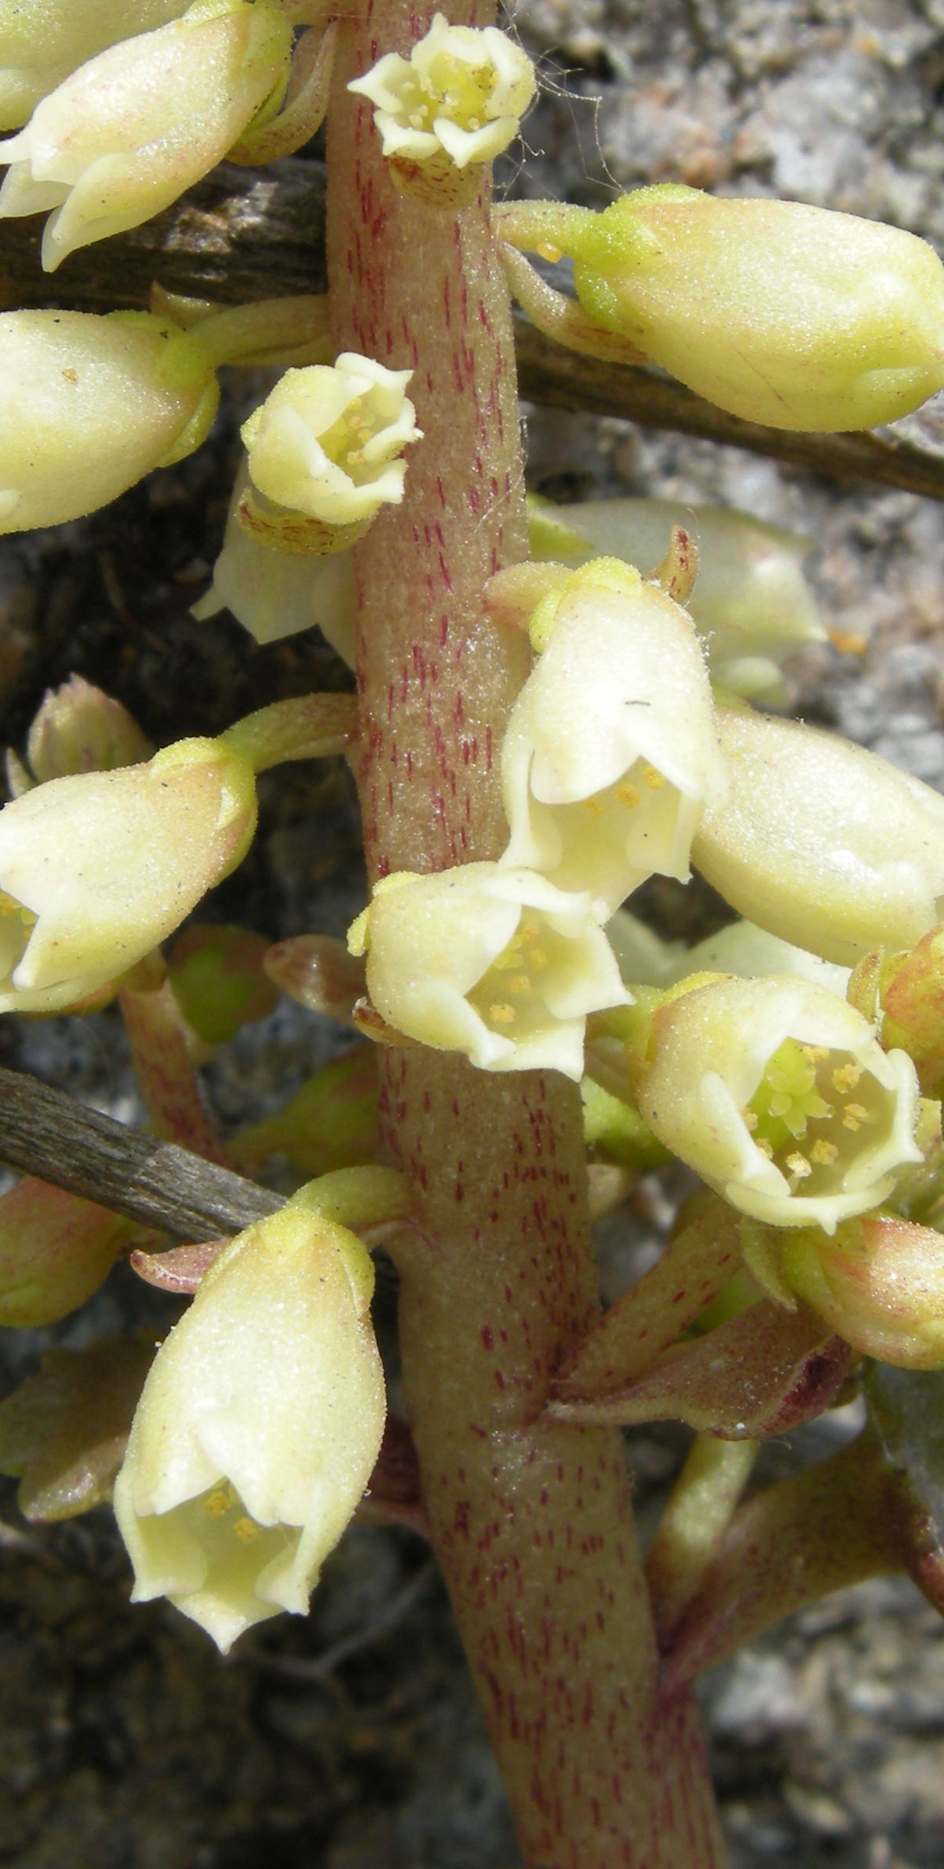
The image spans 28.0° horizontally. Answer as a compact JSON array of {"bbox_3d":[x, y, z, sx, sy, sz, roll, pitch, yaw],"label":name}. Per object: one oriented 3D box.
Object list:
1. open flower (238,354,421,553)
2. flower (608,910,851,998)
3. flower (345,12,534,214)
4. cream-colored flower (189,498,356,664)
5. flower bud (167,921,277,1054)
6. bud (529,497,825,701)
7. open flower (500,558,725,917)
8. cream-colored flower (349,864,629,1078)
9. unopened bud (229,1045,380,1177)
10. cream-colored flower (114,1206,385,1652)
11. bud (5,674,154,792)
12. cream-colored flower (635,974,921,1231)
[{"bbox_3d":[-0.004,-0.011,0.043,0.004,0.004,0.005,-13,4,-29],"label":"open flower"},{"bbox_3d":[0.007,0.002,0.050,0.008,0.005,0.005,28,6,-18],"label":"flower"},{"bbox_3d":[-0.001,-0.017,0.041,0.004,0.004,0.004,-3,1,0],"label":"flower"},{"bbox_3d":[-0.004,-0.010,0.049,0.004,0.007,0.004,1,16,-42],"label":"cream-colored flower"},{"bbox_3d":[-0.007,0.001,0.051,0.003,0.004,0.003,33,36,28],"label":"flower bud"},{"bbox_3d":[0.005,-0.009,0.051,0.008,0.004,0.004,15,9,-18],"label":"bud"},{"bbox_3d":[0.003,-0.005,0.043,0.005,0.005,0.009,-1,55,-1],"label":"open flower"},{"bbox_3d":[0.000,0.001,0.043,0.004,0.004,0.007,-15,17,-33],"label":"cream-colored flower"},{"bbox_3d":[-0.003,0.005,0.051,0.005,0.003,0.003,-28,21,6],"label":"unopened bud"},{"bbox_3d":[-0.005,0.011,0.043,0.005,0.005,0.010,3,54,21],"label":"cream-colored flower"},{"bbox_3d":[-0.010,-0.005,0.050,0.004,0.004,0.004,-1,16,42],"label":"bud"},{"bbox_3d":[0.006,0.003,0.043,0.005,0.005,0.007,-7,13,-17],"label":"cream-colored flower"}]

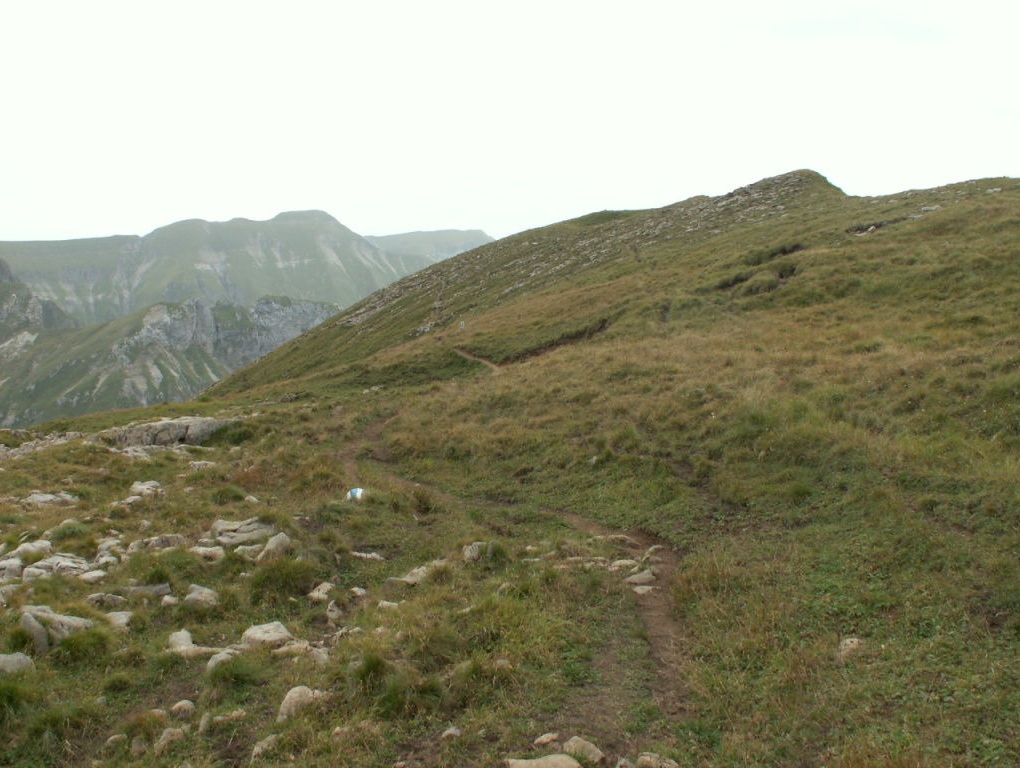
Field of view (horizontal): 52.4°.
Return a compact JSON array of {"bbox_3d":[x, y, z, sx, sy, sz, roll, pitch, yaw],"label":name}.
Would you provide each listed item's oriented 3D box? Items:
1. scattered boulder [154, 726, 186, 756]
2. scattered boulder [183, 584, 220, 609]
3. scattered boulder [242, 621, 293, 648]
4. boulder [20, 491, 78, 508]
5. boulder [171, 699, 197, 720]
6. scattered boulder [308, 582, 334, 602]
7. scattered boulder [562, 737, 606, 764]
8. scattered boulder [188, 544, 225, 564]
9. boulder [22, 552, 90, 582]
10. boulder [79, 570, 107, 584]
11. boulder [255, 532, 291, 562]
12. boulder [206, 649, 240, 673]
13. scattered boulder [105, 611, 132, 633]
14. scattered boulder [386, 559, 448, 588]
[{"bbox_3d":[-1.553,1.630,4.708,0.141,0.119,0.124,-1,2,-15],"label":"scattered boulder"},{"bbox_3d":[-2.240,1.538,7.494,0.241,0.136,0.181,-1,4,-17],"label":"scattered boulder"},{"bbox_3d":[-1.561,1.613,6.640,0.333,0.151,0.260,0,2,0],"label":"scattered boulder"},{"bbox_3d":[-6.165,1.546,13.861,0.735,0.231,0.441,-2,4,-24],"label":"boulder"},{"bbox_3d":[-1.590,1.590,5.041,0.115,0.070,0.097,-1,4,-18],"label":"boulder"},{"bbox_3d":[-1.369,1.514,7.519,0.171,0.116,0.128,-1,3,-10],"label":"scattered boulder"},{"bbox_3d":[0.307,1.529,4.320,0.175,0.086,0.120,2,4,30],"label":"scattered boulder"},{"bbox_3d":[-2.711,1.523,9.249,0.298,0.135,0.223,-1,4,-16],"label":"scattered boulder"},{"bbox_3d":[-4.232,1.722,9.663,0.635,0.242,0.476,0,2,0],"label":"boulder"},{"bbox_3d":[-3.763,1.753,9.331,0.252,0.112,0.189,0,2,0],"label":"boulder"},{"bbox_3d":[-2.287,1.584,9.970,0.336,0.280,0.243,-1,2,-15],"label":"boulder"},{"bbox_3d":[-1.685,1.632,6.091,0.200,0.123,0.160,0,2,0],"label":"boulder"},{"bbox_3d":[-2.591,1.572,6.853,0.169,0.115,0.135,-1,4,-21],"label":"scattered boulder"},{"bbox_3d":[-0.742,1.529,8.309,0.483,0.217,0.323,-1,2,-20],"label":"scattered boulder"}]

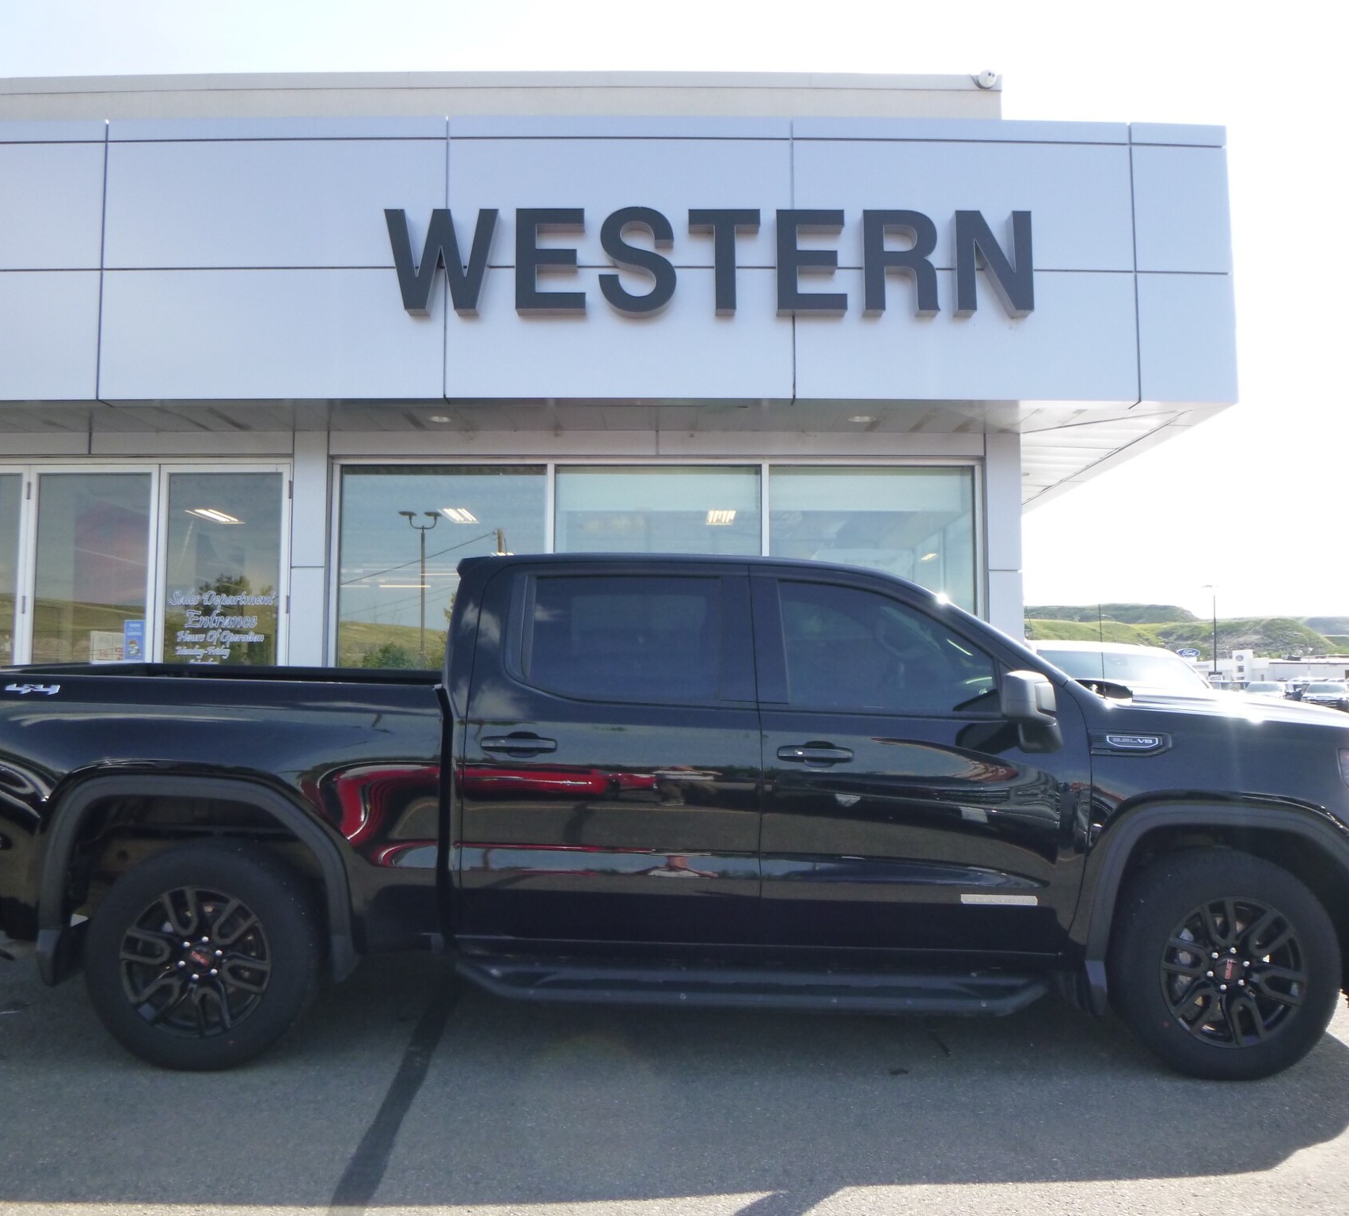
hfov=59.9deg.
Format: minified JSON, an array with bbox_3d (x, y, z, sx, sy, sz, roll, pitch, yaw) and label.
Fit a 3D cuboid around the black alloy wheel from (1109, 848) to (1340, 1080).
[{"bbox_3d":[1.983,1.292,4.349,0.840,0.840,0.285,0,-4,0],"label":"black alloy wheel"}]

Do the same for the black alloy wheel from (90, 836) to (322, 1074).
[{"bbox_3d":[-1.707,1.269,4.381,0.840,0.840,0.285,0,-4,0],"label":"black alloy wheel"}]

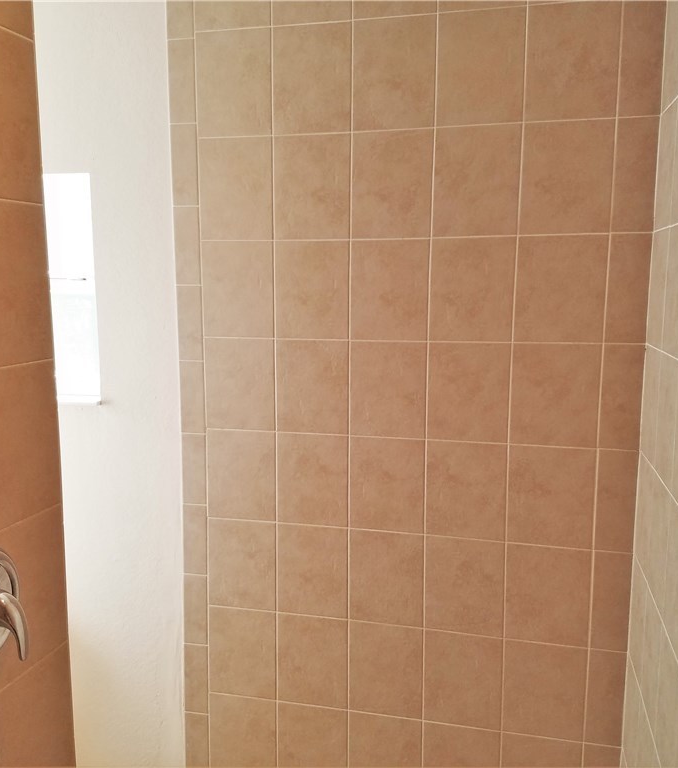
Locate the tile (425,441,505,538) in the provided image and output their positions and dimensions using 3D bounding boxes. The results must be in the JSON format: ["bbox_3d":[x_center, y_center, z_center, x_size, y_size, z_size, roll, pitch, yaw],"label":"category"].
[{"bbox_3d":[0.320,0.267,1.929,0.200,0.250,0.010,2,8,14],"label":"tile"}]

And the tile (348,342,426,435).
[{"bbox_3d":[0.129,0.013,1.951,0.200,0.251,0.010,2,8,13],"label":"tile"}]

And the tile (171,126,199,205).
[{"bbox_3d":[-0.401,-0.569,2.007,0.074,0.201,0.009,2,8,14],"label":"tile"}]

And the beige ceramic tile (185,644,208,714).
[{"bbox_3d":[-0.408,0.850,2.218,0.074,0.201,0.009,2,8,14],"label":"beige ceramic tile"}]

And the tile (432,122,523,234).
[{"bbox_3d":[0.328,-0.478,1.823,0.200,0.250,0.010,2,8,14],"label":"tile"}]

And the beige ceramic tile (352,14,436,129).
[{"bbox_3d":[0.133,-0.742,1.848,0.201,0.252,0.009,2,8,14],"label":"beige ceramic tile"}]

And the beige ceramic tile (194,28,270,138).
[{"bbox_3d":[-0.264,-0.759,1.950,0.201,0.251,0.009,2,8,14],"label":"beige ceramic tile"}]

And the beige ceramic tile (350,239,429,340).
[{"bbox_3d":[0.129,-0.234,1.929,0.201,0.251,0.009,2,8,14],"label":"beige ceramic tile"}]

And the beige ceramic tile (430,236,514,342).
[{"bbox_3d":[0.327,-0.229,1.880,0.201,0.251,0.009,2,8,14],"label":"beige ceramic tile"}]

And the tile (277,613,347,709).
[{"bbox_3d":[-0.071,0.761,2.114,0.201,0.252,0.009,2,8,14],"label":"tile"}]

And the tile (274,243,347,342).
[{"bbox_3d":[-0.067,-0.238,1.957,0.200,0.250,0.010,2,8,14],"label":"tile"}]

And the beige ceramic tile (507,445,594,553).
[{"bbox_3d":[0.519,0.275,1.879,0.200,0.250,0.010,2,8,14],"label":"beige ceramic tile"}]

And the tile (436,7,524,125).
[{"bbox_3d":[0.329,-0.732,1.786,0.200,0.250,0.010,2,9,14],"label":"tile"}]

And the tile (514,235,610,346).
[{"bbox_3d":[0.522,-0.221,1.811,0.200,0.250,0.010,2,9,14],"label":"tile"}]

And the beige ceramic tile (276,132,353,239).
[{"bbox_3d":[-0.066,-0.495,1.929,0.200,0.251,0.010,2,8,13],"label":"beige ceramic tile"}]

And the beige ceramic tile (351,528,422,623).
[{"bbox_3d":[0.125,0.507,2.012,0.200,0.250,0.010,2,8,14],"label":"beige ceramic tile"}]

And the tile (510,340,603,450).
[{"bbox_3d":[0.526,0.028,1.868,0.201,0.251,0.009,2,8,14],"label":"tile"}]

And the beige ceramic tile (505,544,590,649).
[{"bbox_3d":[0.525,0.530,1.931,0.201,0.252,0.009,2,8,14],"label":"beige ceramic tile"}]

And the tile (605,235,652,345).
[{"bbox_3d":[0.668,-0.218,1.773,0.092,0.250,0.010,2,8,14],"label":"tile"}]

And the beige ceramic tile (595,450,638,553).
[{"bbox_3d":[0.666,0.281,1.847,0.090,0.249,0.010,2,9,14],"label":"beige ceramic tile"}]

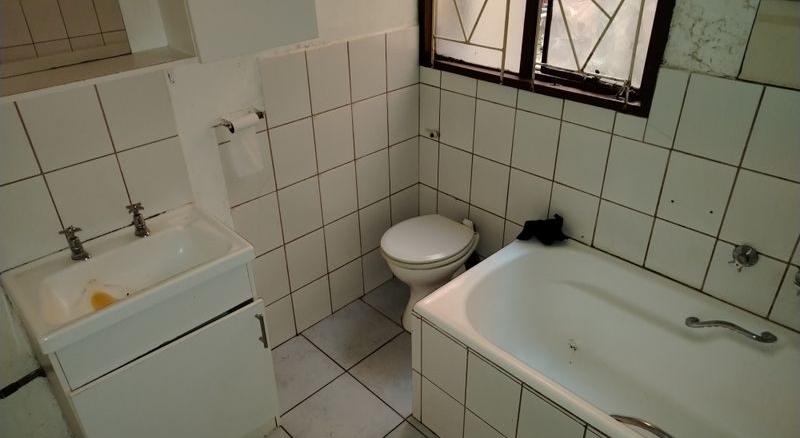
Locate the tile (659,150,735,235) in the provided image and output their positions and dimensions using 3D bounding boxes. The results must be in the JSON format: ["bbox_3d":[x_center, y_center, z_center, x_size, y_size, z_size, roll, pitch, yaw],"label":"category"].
[{"bbox_3d":[0.963,-0.082,1.807,0.010,0.249,0.201,-27,38,-37],"label":"tile"}]

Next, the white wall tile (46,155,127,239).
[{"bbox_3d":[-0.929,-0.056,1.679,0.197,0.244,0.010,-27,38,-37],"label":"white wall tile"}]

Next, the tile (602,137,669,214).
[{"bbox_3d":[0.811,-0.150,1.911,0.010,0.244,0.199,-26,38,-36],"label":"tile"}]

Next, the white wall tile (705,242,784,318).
[{"bbox_3d":[1.113,0.192,1.803,0.010,0.215,0.202,-27,38,-37],"label":"white wall tile"}]

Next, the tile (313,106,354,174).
[{"bbox_3d":[-0.270,-0.330,2.288,0.199,0.249,0.010,-27,38,-37],"label":"tile"}]

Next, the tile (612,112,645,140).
[{"bbox_3d":[0.783,-0.314,1.882,0.010,0.079,0.105,-27,38,-37],"label":"tile"}]

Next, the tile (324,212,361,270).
[{"bbox_3d":[-0.260,0.106,2.538,0.199,0.249,0.010,-27,38,-37],"label":"tile"}]

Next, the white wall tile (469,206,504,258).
[{"bbox_3d":[0.407,0.074,2.580,0.010,0.251,0.202,-27,38,-37],"label":"white wall tile"}]

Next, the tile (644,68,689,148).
[{"bbox_3d":[0.860,-0.352,1.789,0.010,0.246,0.090,-27,38,-37],"label":"tile"}]

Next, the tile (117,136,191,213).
[{"bbox_3d":[-0.795,-0.130,1.815,0.197,0.245,0.010,-27,38,-37],"label":"tile"}]

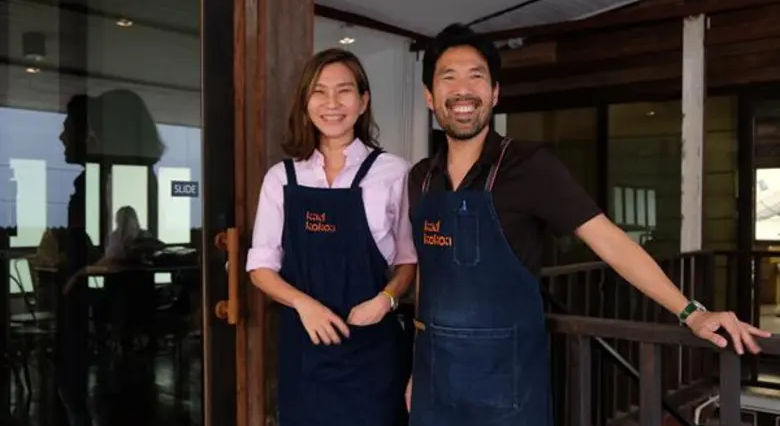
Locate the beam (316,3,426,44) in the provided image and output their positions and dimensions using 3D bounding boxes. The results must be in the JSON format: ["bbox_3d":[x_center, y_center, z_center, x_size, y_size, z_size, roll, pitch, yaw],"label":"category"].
[{"bbox_3d":[-0.125,-1.396,5.797,0.080,0.075,1.270,1,1,38],"label":"beam"}]

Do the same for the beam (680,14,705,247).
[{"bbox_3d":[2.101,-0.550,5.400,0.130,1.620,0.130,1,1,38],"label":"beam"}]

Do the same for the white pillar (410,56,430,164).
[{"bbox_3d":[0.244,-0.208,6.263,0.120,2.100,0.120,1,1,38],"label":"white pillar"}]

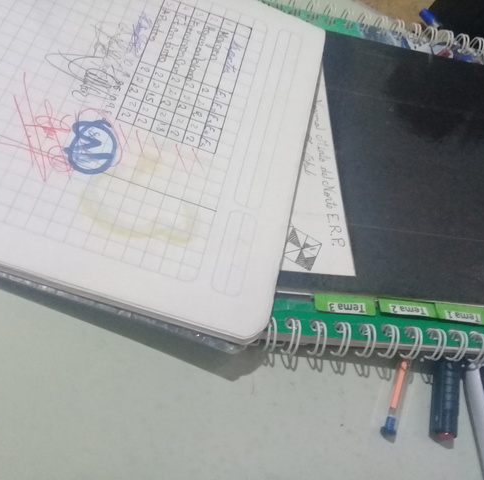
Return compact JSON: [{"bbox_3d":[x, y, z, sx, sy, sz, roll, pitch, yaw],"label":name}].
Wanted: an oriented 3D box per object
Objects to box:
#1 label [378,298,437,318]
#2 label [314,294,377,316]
[{"bbox_3d":[0.083,0.034,0.284,0.033,0.002,0.008,7,62,-16],"label":"label"},{"bbox_3d":[0.050,0.031,0.274,0.033,0.002,0.009,6,62,-16],"label":"label"}]

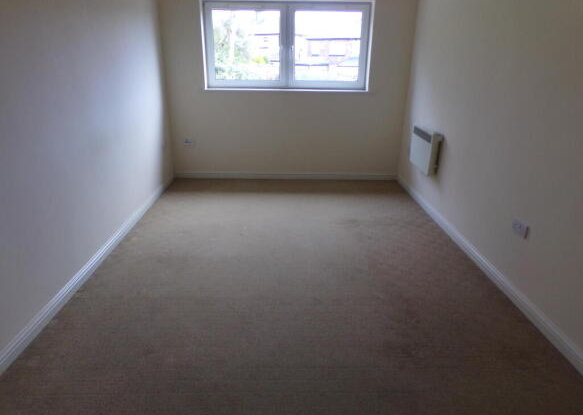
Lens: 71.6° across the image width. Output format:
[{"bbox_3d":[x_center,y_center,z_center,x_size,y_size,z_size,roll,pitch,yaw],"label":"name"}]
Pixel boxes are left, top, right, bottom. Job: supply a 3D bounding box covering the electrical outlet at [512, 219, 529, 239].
[{"bbox_3d":[1.397,0.128,2.463,0.014,0.088,0.148,0,20,-1],"label":"electrical outlet"}]

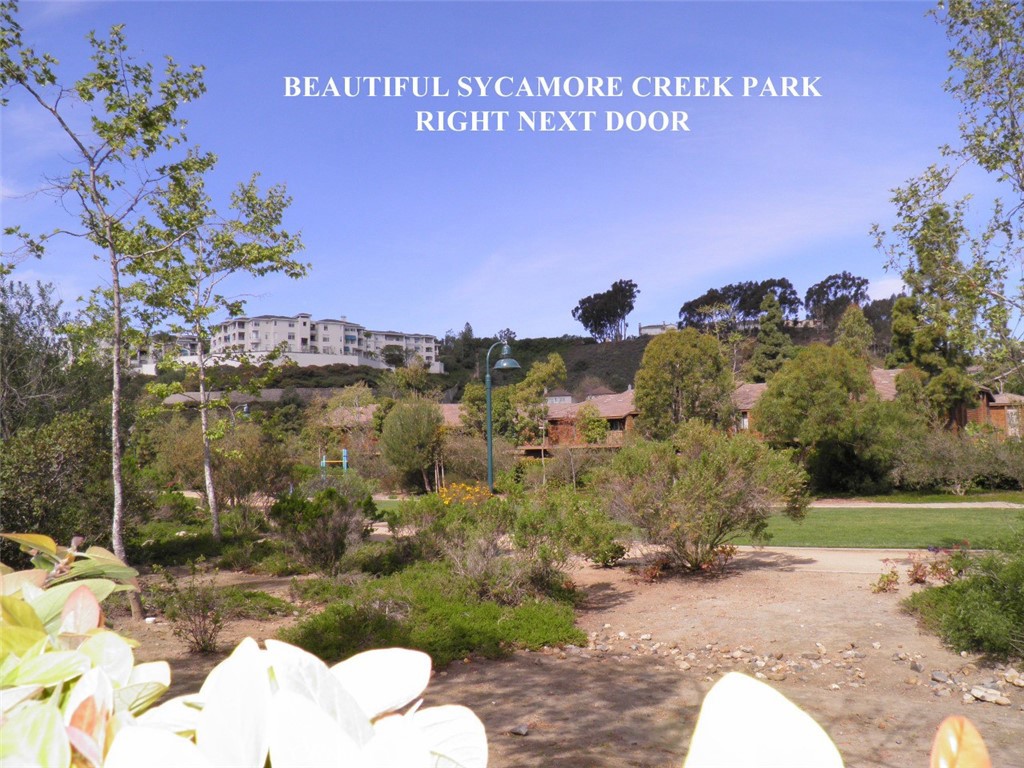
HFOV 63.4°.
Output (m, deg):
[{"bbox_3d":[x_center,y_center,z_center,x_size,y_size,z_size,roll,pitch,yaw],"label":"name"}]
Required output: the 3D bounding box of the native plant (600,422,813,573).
[{"bbox_3d":[2.687,1.562,11.500,2.850,2.050,2.500,-1,-1,0],"label":"native plant"}]

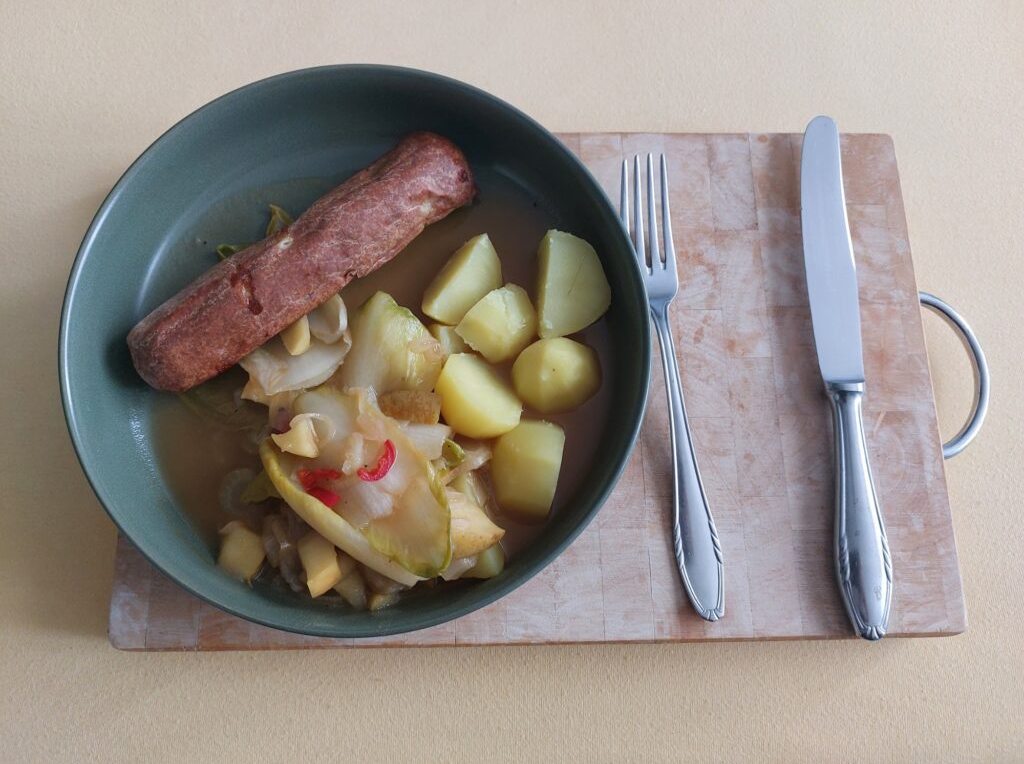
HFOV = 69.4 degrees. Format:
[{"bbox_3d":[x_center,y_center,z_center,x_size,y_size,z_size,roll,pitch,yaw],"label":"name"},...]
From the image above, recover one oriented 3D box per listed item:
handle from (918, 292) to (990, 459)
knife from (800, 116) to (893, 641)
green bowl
[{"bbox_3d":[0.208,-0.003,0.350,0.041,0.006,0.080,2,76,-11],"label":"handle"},{"bbox_3d":[0.145,-0.011,0.328,0.024,0.012,0.239,0,77,-2],"label":"knife"},{"bbox_3d":[-0.057,-0.015,0.301,0.220,0.053,0.220,0,77,-2],"label":"green bowl"}]

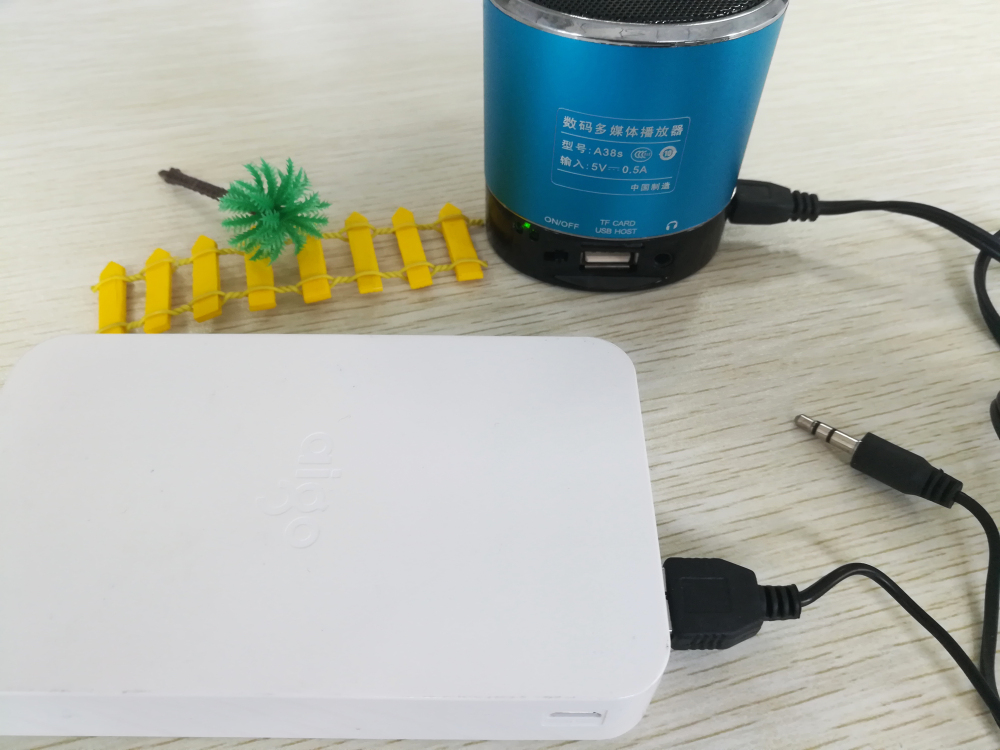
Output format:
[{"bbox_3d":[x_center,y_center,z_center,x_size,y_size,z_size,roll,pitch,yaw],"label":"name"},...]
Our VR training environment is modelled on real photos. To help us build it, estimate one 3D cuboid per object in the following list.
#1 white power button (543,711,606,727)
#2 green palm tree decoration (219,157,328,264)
[{"bbox_3d":[0.012,0.055,0.123,0.010,0.008,0.003,0,50,0],"label":"white power button"},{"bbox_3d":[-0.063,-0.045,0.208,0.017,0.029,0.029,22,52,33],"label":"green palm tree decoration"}]

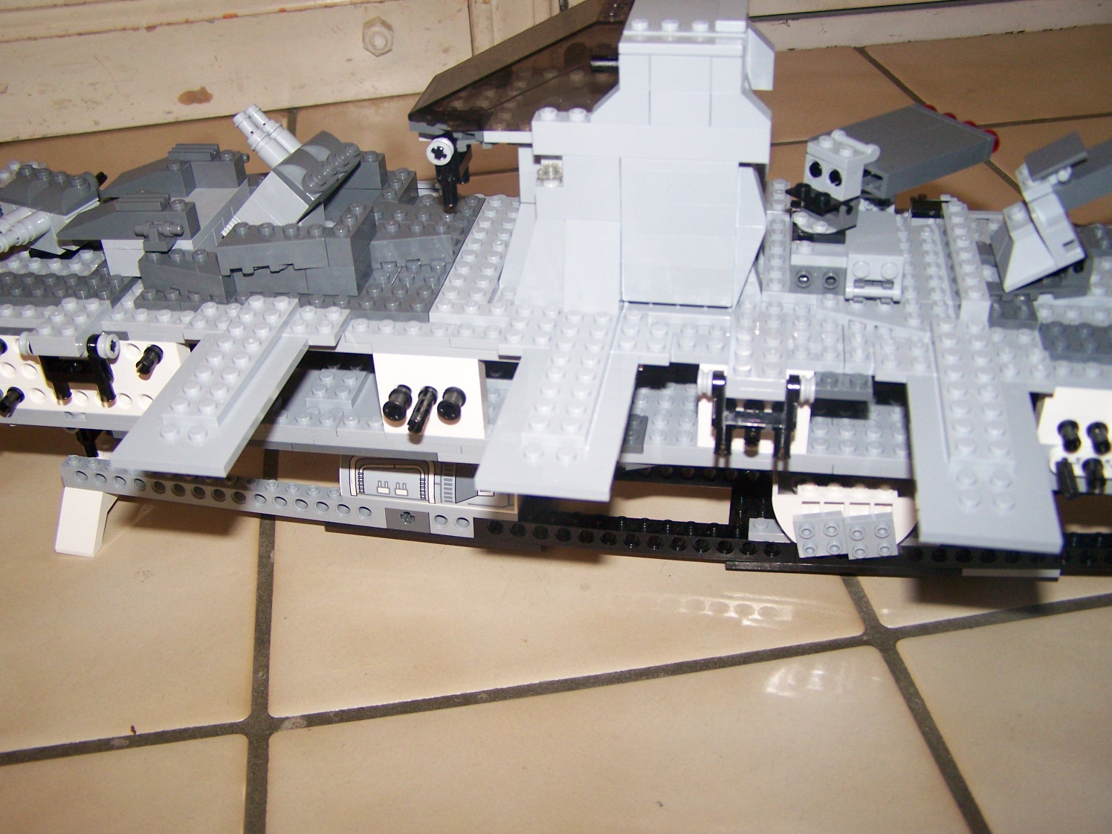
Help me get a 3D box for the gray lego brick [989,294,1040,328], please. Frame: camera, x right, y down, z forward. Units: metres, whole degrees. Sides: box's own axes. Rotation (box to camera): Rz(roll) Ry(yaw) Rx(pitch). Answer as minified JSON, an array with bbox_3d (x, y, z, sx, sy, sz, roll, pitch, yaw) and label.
[{"bbox_3d":[0.134,-0.032,0.361,0.016,0.005,0.016,4,36,9],"label":"gray lego brick"}]

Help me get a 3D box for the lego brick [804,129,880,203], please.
[{"bbox_3d":[0.085,-0.075,0.363,0.013,0.015,0.016,-21,39,-29],"label":"lego brick"}]

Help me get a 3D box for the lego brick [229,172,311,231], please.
[{"bbox_3d":[-0.090,-0.071,0.405,0.016,0.028,0.016,44,42,-11],"label":"lego brick"}]

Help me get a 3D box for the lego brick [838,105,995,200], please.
[{"bbox_3d":[0.104,-0.081,0.368,0.047,0.007,0.033,-23,40,-26],"label":"lego brick"}]

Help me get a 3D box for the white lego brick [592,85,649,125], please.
[{"bbox_3d":[0.017,-0.084,0.325,0.016,0.010,0.008,4,36,9],"label":"white lego brick"}]

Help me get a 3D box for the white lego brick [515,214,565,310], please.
[{"bbox_3d":[-0.004,-0.047,0.357,0.016,0.029,0.009,4,36,9],"label":"white lego brick"}]

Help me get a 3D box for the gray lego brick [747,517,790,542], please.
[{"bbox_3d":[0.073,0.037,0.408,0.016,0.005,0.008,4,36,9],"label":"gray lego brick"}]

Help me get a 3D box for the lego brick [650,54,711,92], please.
[{"bbox_3d":[0.033,-0.090,0.317,0.016,0.010,0.008,4,36,9],"label":"lego brick"}]

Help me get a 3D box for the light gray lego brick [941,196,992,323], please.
[{"bbox_3d":[0.121,-0.046,0.365,0.008,0.010,0.064,4,36,9],"label":"light gray lego brick"}]

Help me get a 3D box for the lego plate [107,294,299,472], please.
[{"bbox_3d":[-0.091,-0.011,0.335,0.032,0.008,0.079,4,36,9],"label":"lego plate"}]

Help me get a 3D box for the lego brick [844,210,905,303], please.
[{"bbox_3d":[0.096,-0.048,0.369,0.016,0.015,0.032,4,32,9],"label":"lego brick"}]

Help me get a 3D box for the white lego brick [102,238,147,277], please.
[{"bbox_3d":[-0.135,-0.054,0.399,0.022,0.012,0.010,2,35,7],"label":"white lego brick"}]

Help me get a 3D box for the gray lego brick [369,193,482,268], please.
[{"bbox_3d":[-0.043,-0.059,0.392,0.026,0.010,0.035,4,36,9],"label":"gray lego brick"}]

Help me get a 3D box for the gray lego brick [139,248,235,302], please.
[{"bbox_3d":[-0.115,-0.045,0.381,0.032,0.011,0.016,4,36,9],"label":"gray lego brick"}]

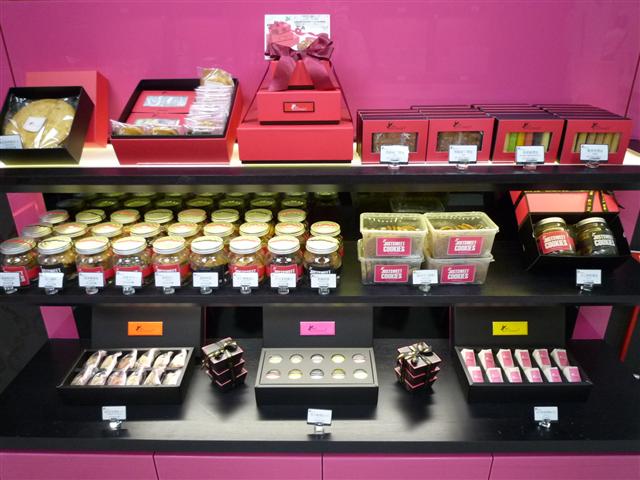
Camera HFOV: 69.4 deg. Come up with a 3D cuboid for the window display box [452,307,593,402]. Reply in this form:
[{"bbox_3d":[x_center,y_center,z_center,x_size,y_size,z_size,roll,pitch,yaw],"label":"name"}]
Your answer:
[{"bbox_3d":[0.606,0.315,1.408,0.348,0.232,0.255,0,23,1],"label":"window display box"}]

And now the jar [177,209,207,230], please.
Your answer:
[{"bbox_3d":[-0.331,-0.026,1.217,0.085,0.087,0.085,0,24,0],"label":"jar"}]

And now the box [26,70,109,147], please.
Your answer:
[{"bbox_3d":[-0.669,-0.342,1.226,0.184,0.184,0.062,0,-2,0],"label":"box"}]

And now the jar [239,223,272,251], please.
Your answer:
[{"bbox_3d":[-0.183,0.014,1.314,0.097,0.104,0.097,0,23,0],"label":"jar"}]

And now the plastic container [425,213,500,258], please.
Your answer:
[{"bbox_3d":[0.360,-0.011,1.202,0.166,0.082,0.124,0,23,0],"label":"plastic container"}]

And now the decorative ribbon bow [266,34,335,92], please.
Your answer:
[{"bbox_3d":[-0.046,-0.423,1.098,0.158,0.120,0.085,0,24,0],"label":"decorative ribbon bow"}]

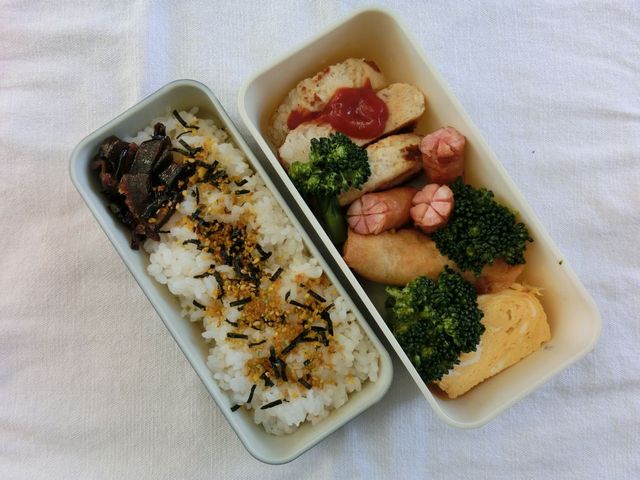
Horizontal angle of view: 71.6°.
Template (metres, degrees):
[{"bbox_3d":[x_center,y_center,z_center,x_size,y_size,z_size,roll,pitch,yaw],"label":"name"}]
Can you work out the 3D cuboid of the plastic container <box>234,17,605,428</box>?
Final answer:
[{"bbox_3d":[0.045,-0.011,0.225,0.086,0.052,0.184,-33,88,-2],"label":"plastic container"}]

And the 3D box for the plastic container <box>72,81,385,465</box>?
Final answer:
[{"bbox_3d":[-0.041,0.014,0.227,0.077,0.046,0.176,-34,88,-2],"label":"plastic container"}]

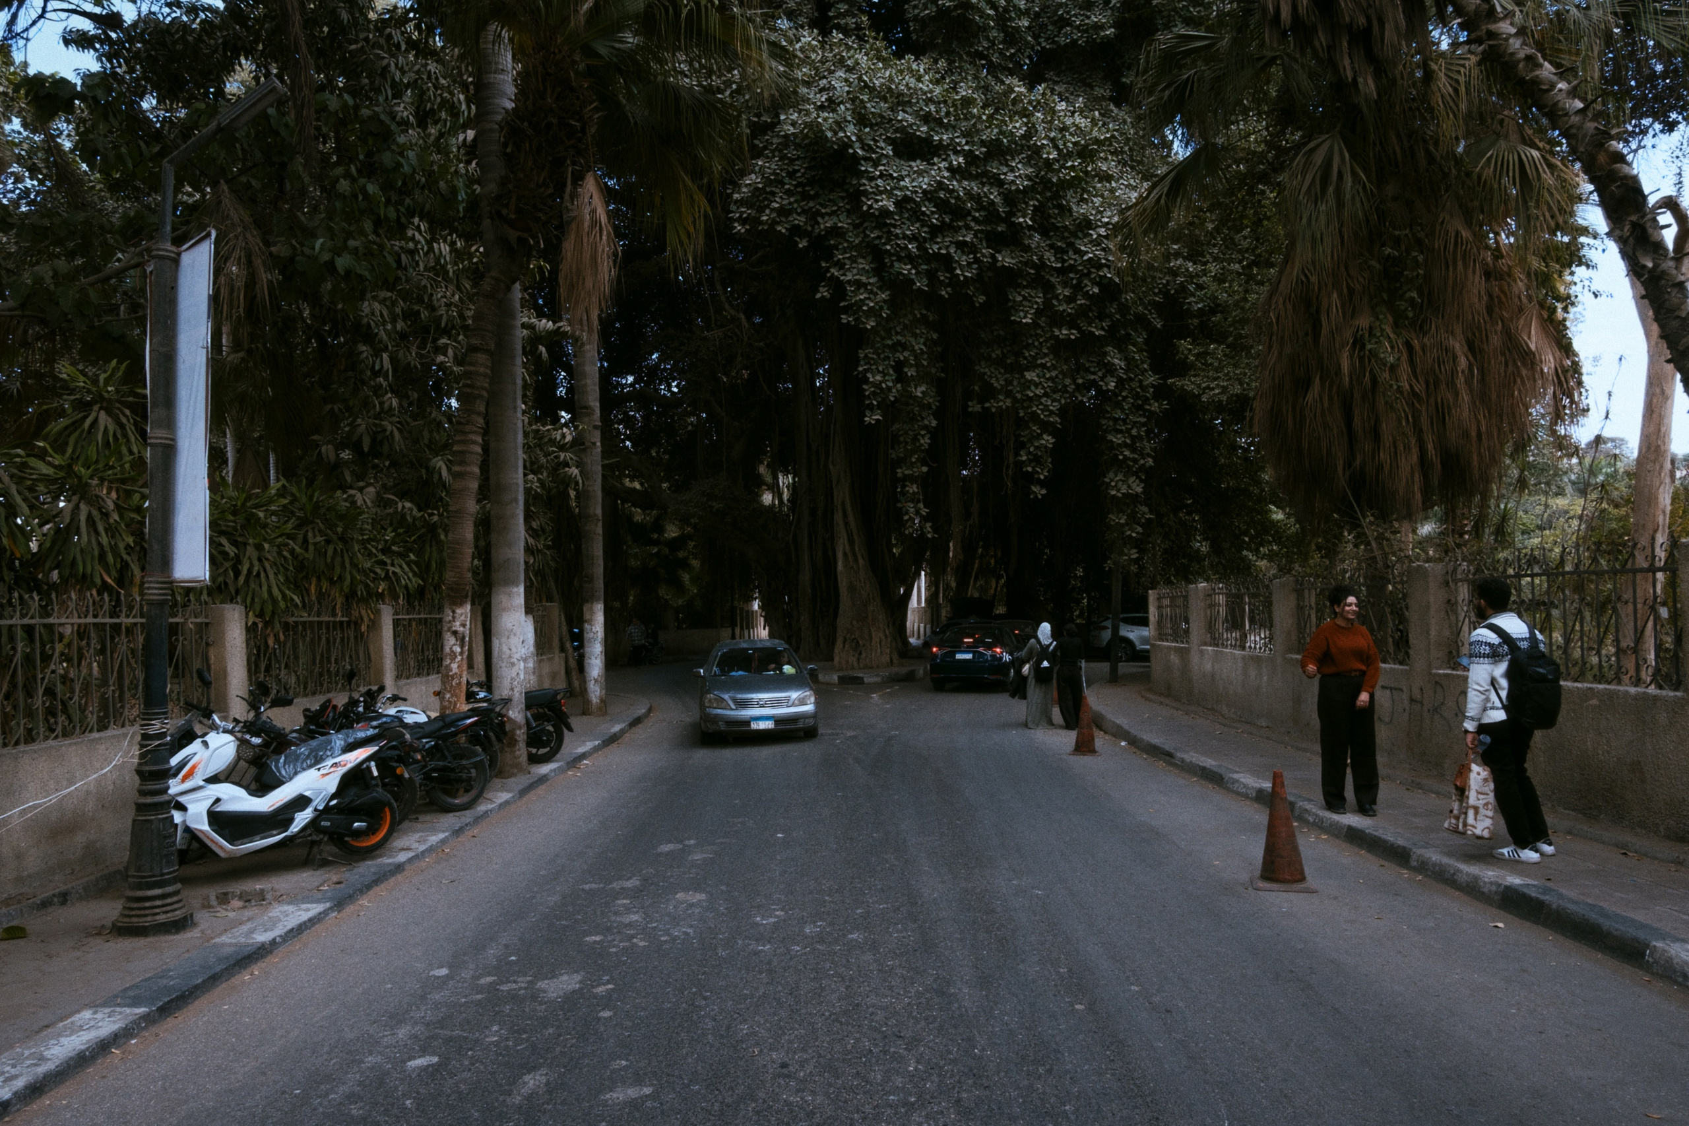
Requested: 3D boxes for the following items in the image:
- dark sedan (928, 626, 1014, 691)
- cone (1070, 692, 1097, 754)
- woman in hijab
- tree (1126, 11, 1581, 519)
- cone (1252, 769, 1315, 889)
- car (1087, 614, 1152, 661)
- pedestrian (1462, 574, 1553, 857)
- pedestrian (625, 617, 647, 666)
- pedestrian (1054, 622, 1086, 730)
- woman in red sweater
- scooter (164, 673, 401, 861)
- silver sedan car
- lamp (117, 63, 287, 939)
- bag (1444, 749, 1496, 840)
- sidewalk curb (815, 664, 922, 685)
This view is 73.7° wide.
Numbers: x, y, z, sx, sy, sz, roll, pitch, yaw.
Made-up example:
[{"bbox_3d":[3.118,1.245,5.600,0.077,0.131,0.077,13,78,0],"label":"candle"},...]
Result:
[{"bbox_3d":[3.161,2.167,26.527,1.790,1.440,4.600,-2,-2,12],"label":"dark sedan"},{"bbox_3d":[2.904,1.955,13.692,0.380,0.710,0.380,-1,-2,0],"label":"cone"},{"bbox_3d":[2.878,1.677,16.931,0.560,1.610,0.480,-2,-2,3],"label":"woman in hijab"},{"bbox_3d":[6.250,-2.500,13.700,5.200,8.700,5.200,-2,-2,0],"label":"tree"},{"bbox_3d":[2.765,1.657,7.094,0.400,0.730,0.400,-2,-2,16],"label":"cone"},{"bbox_3d":[10.857,2.548,39.420,4.450,1.650,1.840,-1,-2,-1],"label":"car"},{"bbox_3d":[4.026,0.928,6.824,0.500,1.720,0.460,1,-3,-41],"label":"pedestrian"},{"bbox_3d":[-7.204,2.754,39.153,0.620,1.700,0.380,0,-2,-9],"label":"pedestrian"},{"bbox_3d":[3.358,1.662,16.780,0.480,1.600,0.360,-2,-2,0],"label":"pedestrian"},{"bbox_3d":[3.692,1.014,8.380,0.540,1.690,0.360,-1,-2,-5],"label":"woman in red sweater"},{"bbox_3d":[-4.177,1.496,8.204,1.870,1.280,0.760,-1,-2,-6],"label":"scooter"},{"bbox_3d":[-1.520,1.937,17.978,1.720,1.450,4.480,-1,-2,-7],"label":"silver sedan car"},{"bbox_3d":[-3.589,-0.326,6.273,1.050,4.650,0.450,-2,-3,18],"label":"lamp"},{"bbox_3d":[3.736,1.384,6.725,0.160,0.520,0.340,2,-3,-45],"label":"bag"},{"bbox_3d":[0.680,2.890,28.800,2.900,0.240,1.100,-1,-2,-6],"label":"sidewalk curb"}]

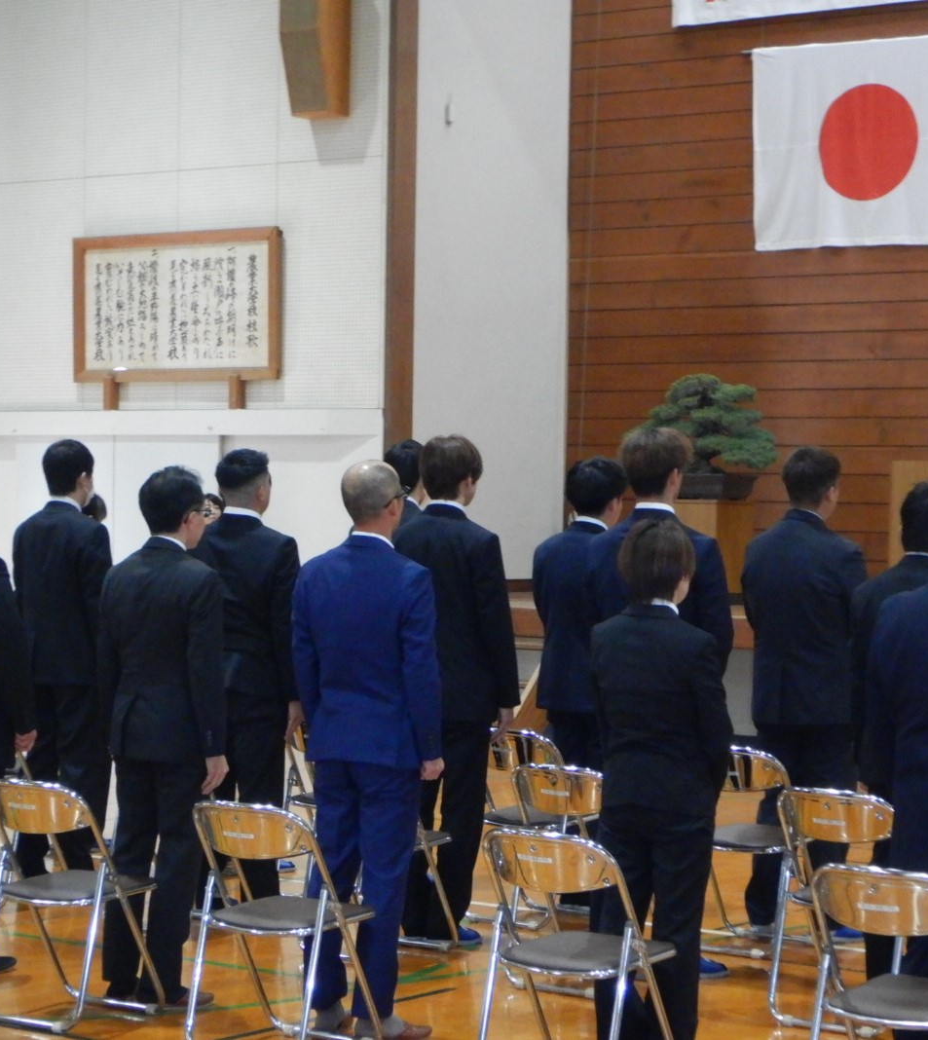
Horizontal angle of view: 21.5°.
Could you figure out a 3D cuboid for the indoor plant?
[{"bbox_3d":[1.694,-0.578,16.823,0.900,0.870,0.740,1,1,33],"label":"indoor plant"}]

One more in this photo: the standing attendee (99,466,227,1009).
[{"bbox_3d":[-0.954,0.673,7.757,0.470,1.700,0.310,1,1,33],"label":"standing attendee"}]

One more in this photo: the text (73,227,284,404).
[{"bbox_3d":[-2.189,-1.499,18.380,1.980,1.290,0.110,1,4,33],"label":"text"}]

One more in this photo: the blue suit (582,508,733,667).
[{"bbox_3d":[0.673,0.726,8.527,0.550,1.540,0.310,1,1,33],"label":"blue suit"}]

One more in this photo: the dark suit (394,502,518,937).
[{"bbox_3d":[-0.035,0.720,8.889,0.500,1.567,0.300,1,1,34],"label":"dark suit"}]

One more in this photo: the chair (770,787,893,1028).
[{"bbox_3d":[1.229,1.185,7.575,0.440,0.745,0.440,1,1,33],"label":"chair"}]

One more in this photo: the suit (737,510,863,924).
[{"bbox_3d":[1.272,0.738,9.161,0.510,1.558,0.300,1,1,34],"label":"suit"}]

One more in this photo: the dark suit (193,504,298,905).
[{"bbox_3d":[-0.867,0.711,9.452,0.500,1.506,0.300,1,1,34],"label":"dark suit"}]

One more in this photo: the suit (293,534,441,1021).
[{"bbox_3d":[-0.295,0.778,7.384,0.500,1.470,0.310,1,1,34],"label":"suit"}]

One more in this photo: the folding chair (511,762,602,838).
[{"bbox_3d":[0.421,1.166,8.095,0.440,0.745,0.440,1,1,33],"label":"folding chair"}]

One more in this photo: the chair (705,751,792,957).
[{"bbox_3d":[1.038,1.182,8.881,0.440,0.740,0.450,1,1,34],"label":"chair"}]

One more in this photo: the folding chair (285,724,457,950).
[{"bbox_3d":[-0.324,1.156,8.705,0.450,0.740,0.460,1,1,33],"label":"folding chair"}]

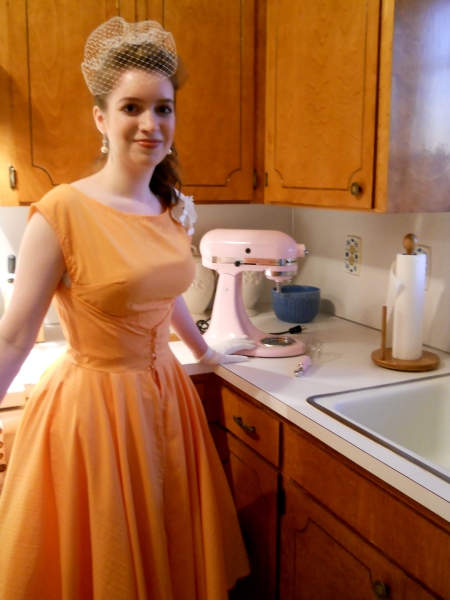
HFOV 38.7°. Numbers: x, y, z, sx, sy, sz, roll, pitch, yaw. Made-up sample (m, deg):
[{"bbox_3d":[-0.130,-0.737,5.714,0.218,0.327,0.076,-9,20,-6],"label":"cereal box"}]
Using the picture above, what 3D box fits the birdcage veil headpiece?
[{"bbox_3d":[-0.184,-0.460,1.220,0.172,0.138,0.160,-4,11,-25],"label":"birdcage veil headpiece"}]

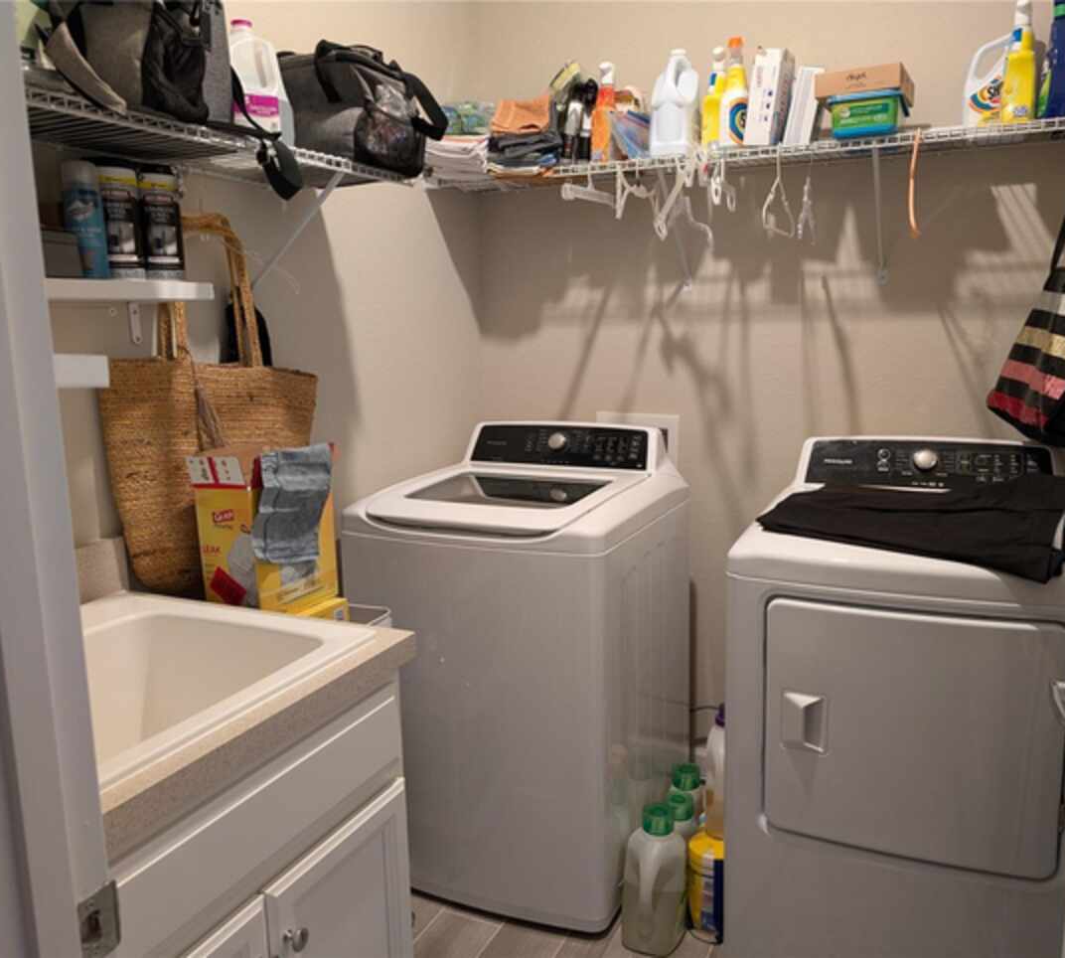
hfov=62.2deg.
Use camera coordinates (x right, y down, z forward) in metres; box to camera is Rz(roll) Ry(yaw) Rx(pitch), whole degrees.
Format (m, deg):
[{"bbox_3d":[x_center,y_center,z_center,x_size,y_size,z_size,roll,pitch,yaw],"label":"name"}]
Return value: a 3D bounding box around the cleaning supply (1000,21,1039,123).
[{"bbox_3d":[1.236,-1.048,2.250,0.078,0.295,0.095,6,12,38],"label":"cleaning supply"}]

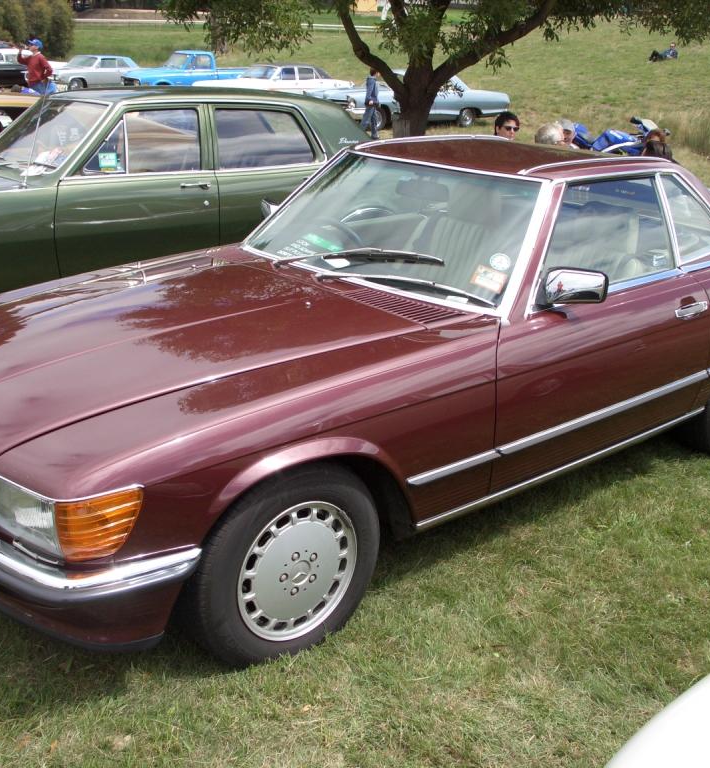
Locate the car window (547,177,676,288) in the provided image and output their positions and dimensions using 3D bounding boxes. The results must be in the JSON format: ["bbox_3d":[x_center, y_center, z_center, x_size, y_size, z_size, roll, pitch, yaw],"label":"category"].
[{"bbox_3d":[0.868,-0.517,3.478,0.850,0.410,0.050,-14,1,-38],"label":"car window"}]

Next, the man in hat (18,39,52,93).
[{"bbox_3d":[-6.120,-5.730,18.884,0.580,1.780,0.520,-3,19,-11],"label":"man in hat"}]

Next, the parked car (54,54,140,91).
[{"bbox_3d":[-9.350,-11.200,35.400,1.860,1.410,4.800,15,23,36],"label":"parked car"}]

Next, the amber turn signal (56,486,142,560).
[{"bbox_3d":[-0.595,0.328,2.298,0.182,0.172,0.120,-14,24,-38],"label":"amber turn signal"}]

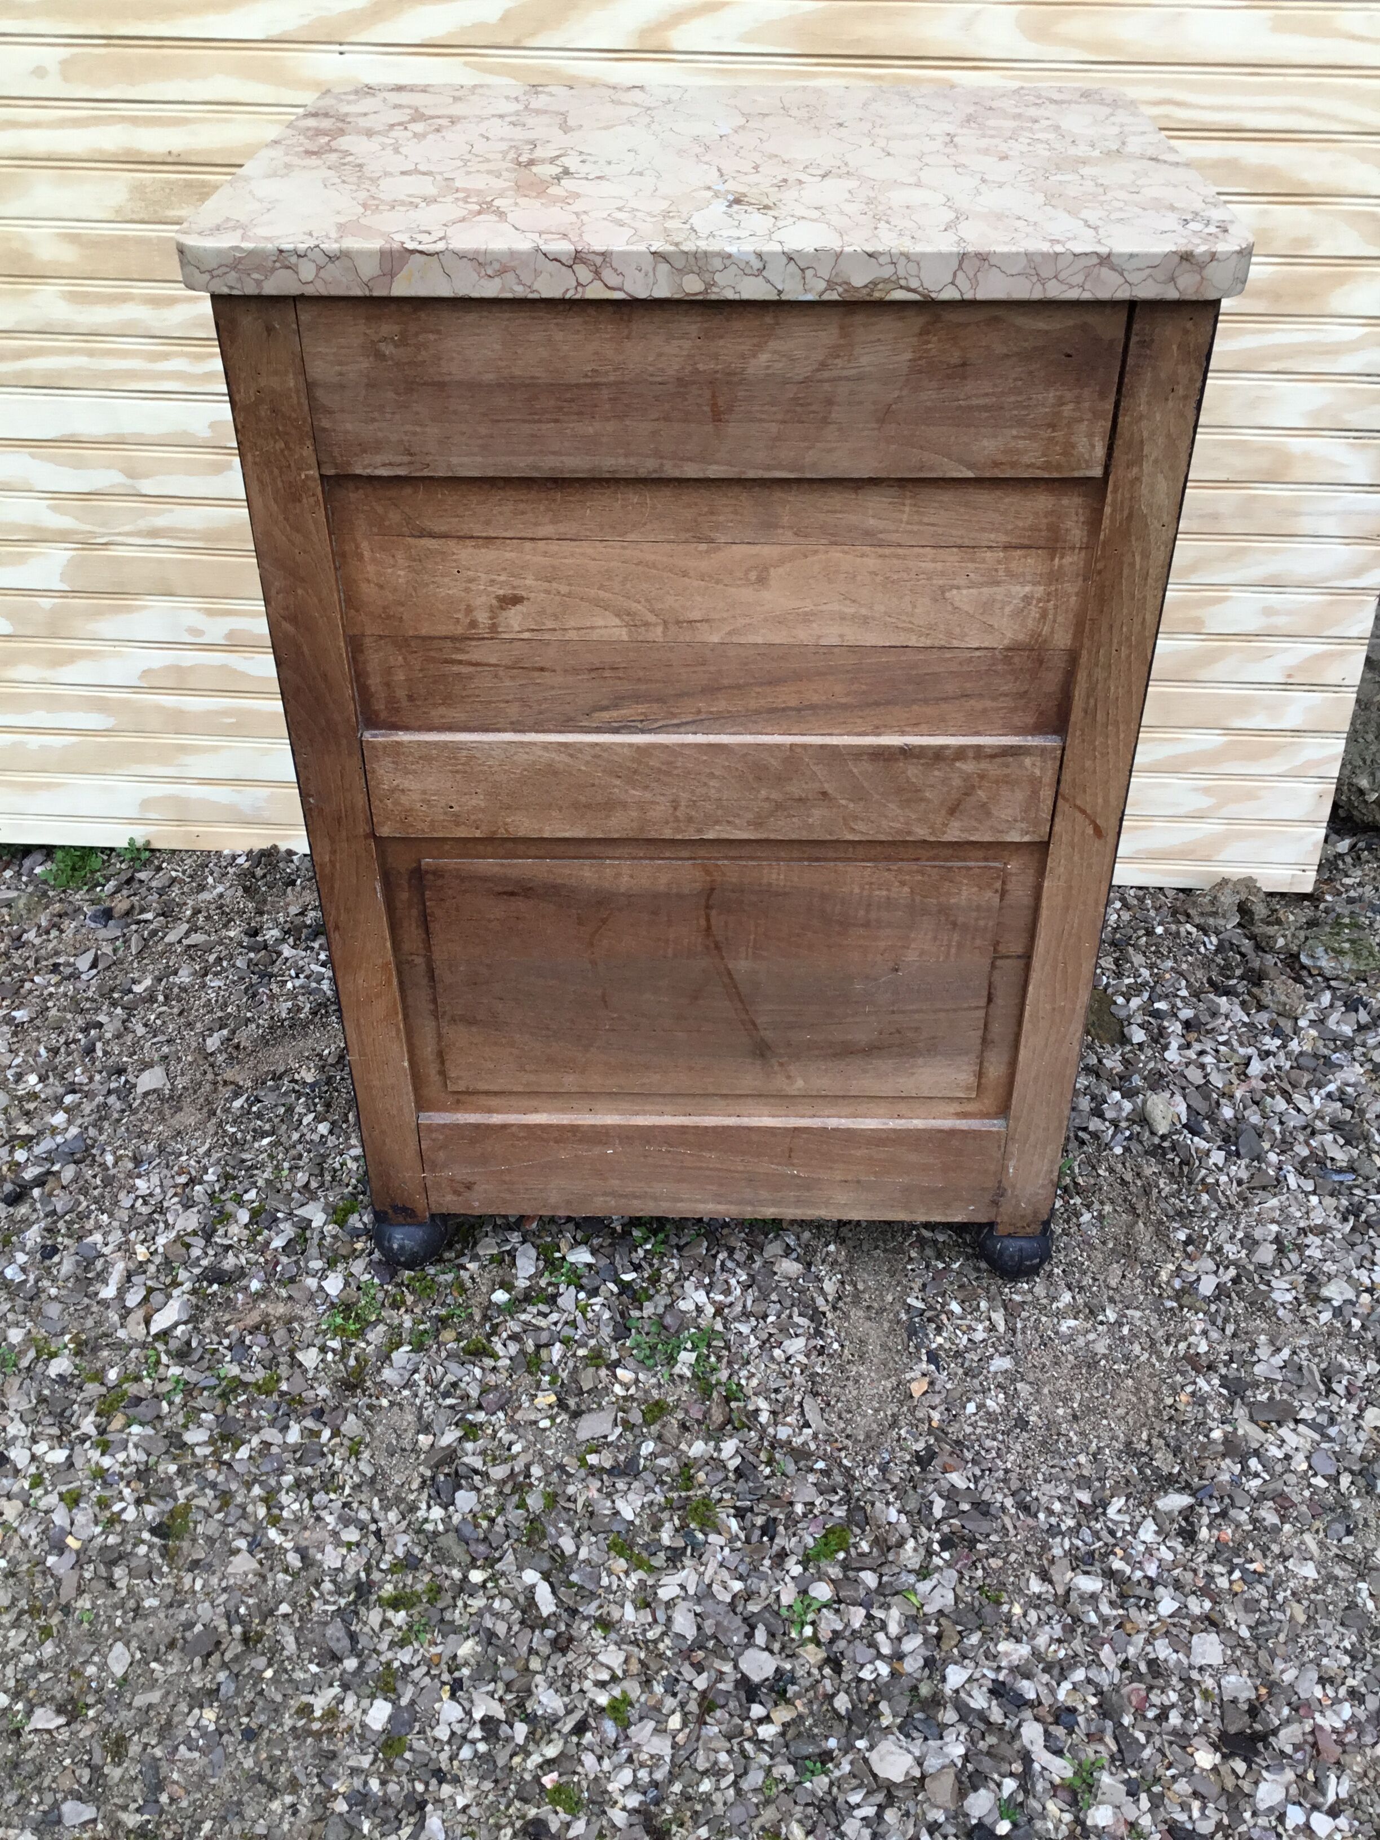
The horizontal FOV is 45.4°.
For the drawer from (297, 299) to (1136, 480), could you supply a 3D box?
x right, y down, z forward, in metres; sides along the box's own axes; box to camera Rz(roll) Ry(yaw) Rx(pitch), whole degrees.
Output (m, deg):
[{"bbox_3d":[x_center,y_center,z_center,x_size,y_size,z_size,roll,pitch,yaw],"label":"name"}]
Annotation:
[{"bbox_3d":[0.014,-0.366,0.975,0.418,0.098,0.290,1,37,1],"label":"drawer"}]

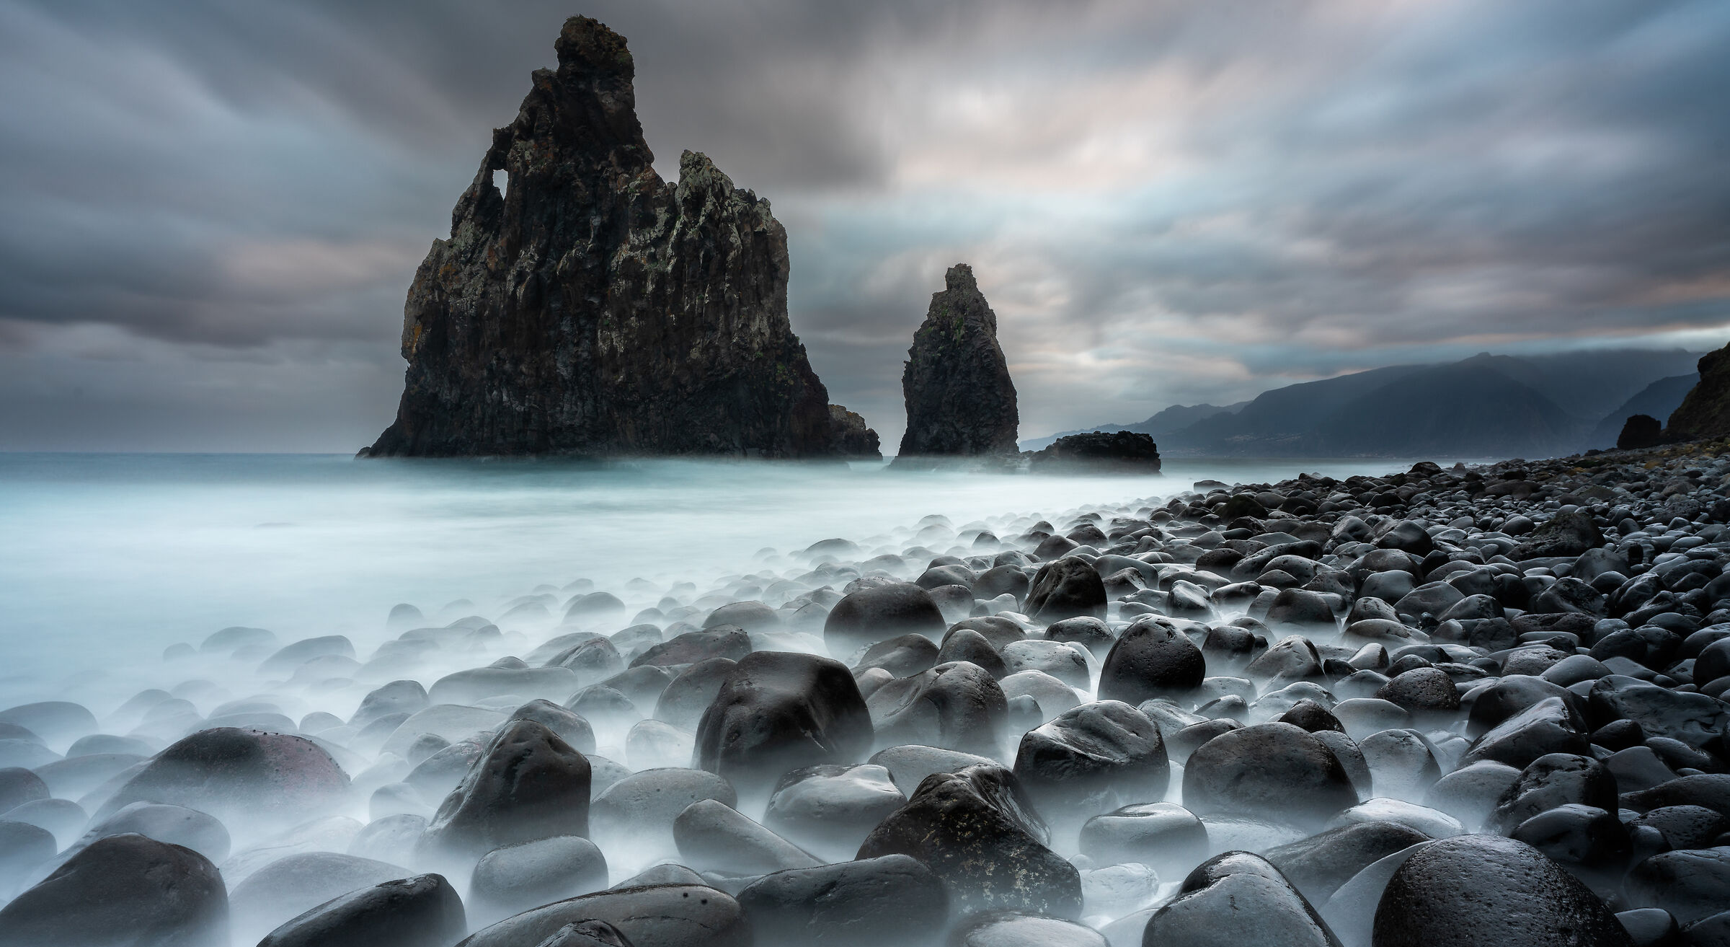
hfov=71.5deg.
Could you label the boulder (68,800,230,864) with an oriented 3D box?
[{"bbox_3d":[-2.259,1.113,3.800,0.520,0.300,0.450,0,1,-31],"label":"boulder"}]

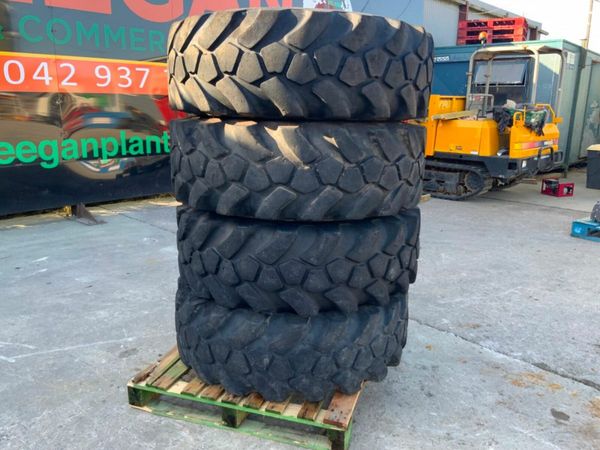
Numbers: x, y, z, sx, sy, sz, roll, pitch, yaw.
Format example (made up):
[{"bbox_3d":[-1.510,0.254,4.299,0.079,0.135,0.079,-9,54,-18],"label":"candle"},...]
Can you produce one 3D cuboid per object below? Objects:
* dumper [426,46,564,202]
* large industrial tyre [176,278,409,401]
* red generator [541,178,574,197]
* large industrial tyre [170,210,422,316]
[{"bbox_3d":[2.831,-1.905,9.770,1.950,2.460,3.600,-12,18,-43],"label":"dumper"},{"bbox_3d":[-0.045,0.497,3.017,1.360,0.450,1.360,0,13,0],"label":"large industrial tyre"},{"bbox_3d":[4.677,-0.687,9.085,0.364,0.289,0.415,-3,14,-15],"label":"red generator"},{"bbox_3d":[-0.010,0.070,2.889,1.360,0.450,1.360,0,13,0],"label":"large industrial tyre"}]

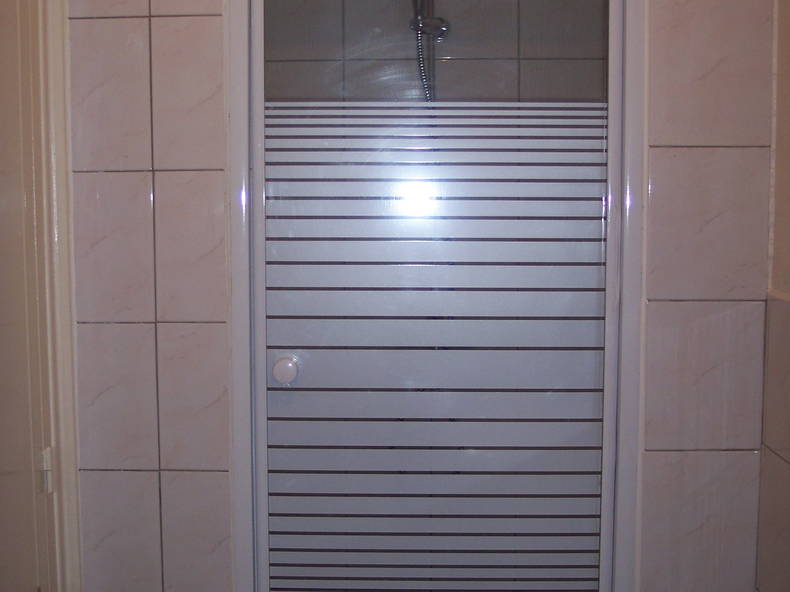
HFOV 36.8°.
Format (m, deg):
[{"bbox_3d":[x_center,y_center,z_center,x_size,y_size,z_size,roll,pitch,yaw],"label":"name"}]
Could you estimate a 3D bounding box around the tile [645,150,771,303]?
[{"bbox_3d":[0.515,-0.118,1.953,0.195,0.250,0.010,0,5,2],"label":"tile"}]

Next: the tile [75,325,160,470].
[{"bbox_3d":[-0.466,0.170,2.003,0.133,0.249,0.010,0,5,2],"label":"tile"}]

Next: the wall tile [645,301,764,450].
[{"bbox_3d":[0.515,0.133,1.974,0.194,0.248,0.010,0,5,2],"label":"wall tile"}]

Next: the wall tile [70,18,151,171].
[{"bbox_3d":[-0.469,-0.332,1.961,0.132,0.248,0.010,0,5,2],"label":"wall tile"}]

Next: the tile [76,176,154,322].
[{"bbox_3d":[-0.467,-0.081,1.982,0.131,0.250,0.010,0,5,2],"label":"tile"}]

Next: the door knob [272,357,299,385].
[{"bbox_3d":[-0.181,0.124,1.965,0.042,0.042,0.032,0,5,2],"label":"door knob"}]

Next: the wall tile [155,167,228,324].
[{"bbox_3d":[-0.340,-0.082,1.978,0.117,0.251,0.010,0,5,2],"label":"wall tile"}]

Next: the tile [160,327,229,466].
[{"bbox_3d":[-0.339,0.170,1.999,0.117,0.250,0.010,0,5,2],"label":"tile"}]

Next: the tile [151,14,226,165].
[{"bbox_3d":[-0.341,-0.333,1.958,0.118,0.249,0.010,0,5,2],"label":"tile"}]

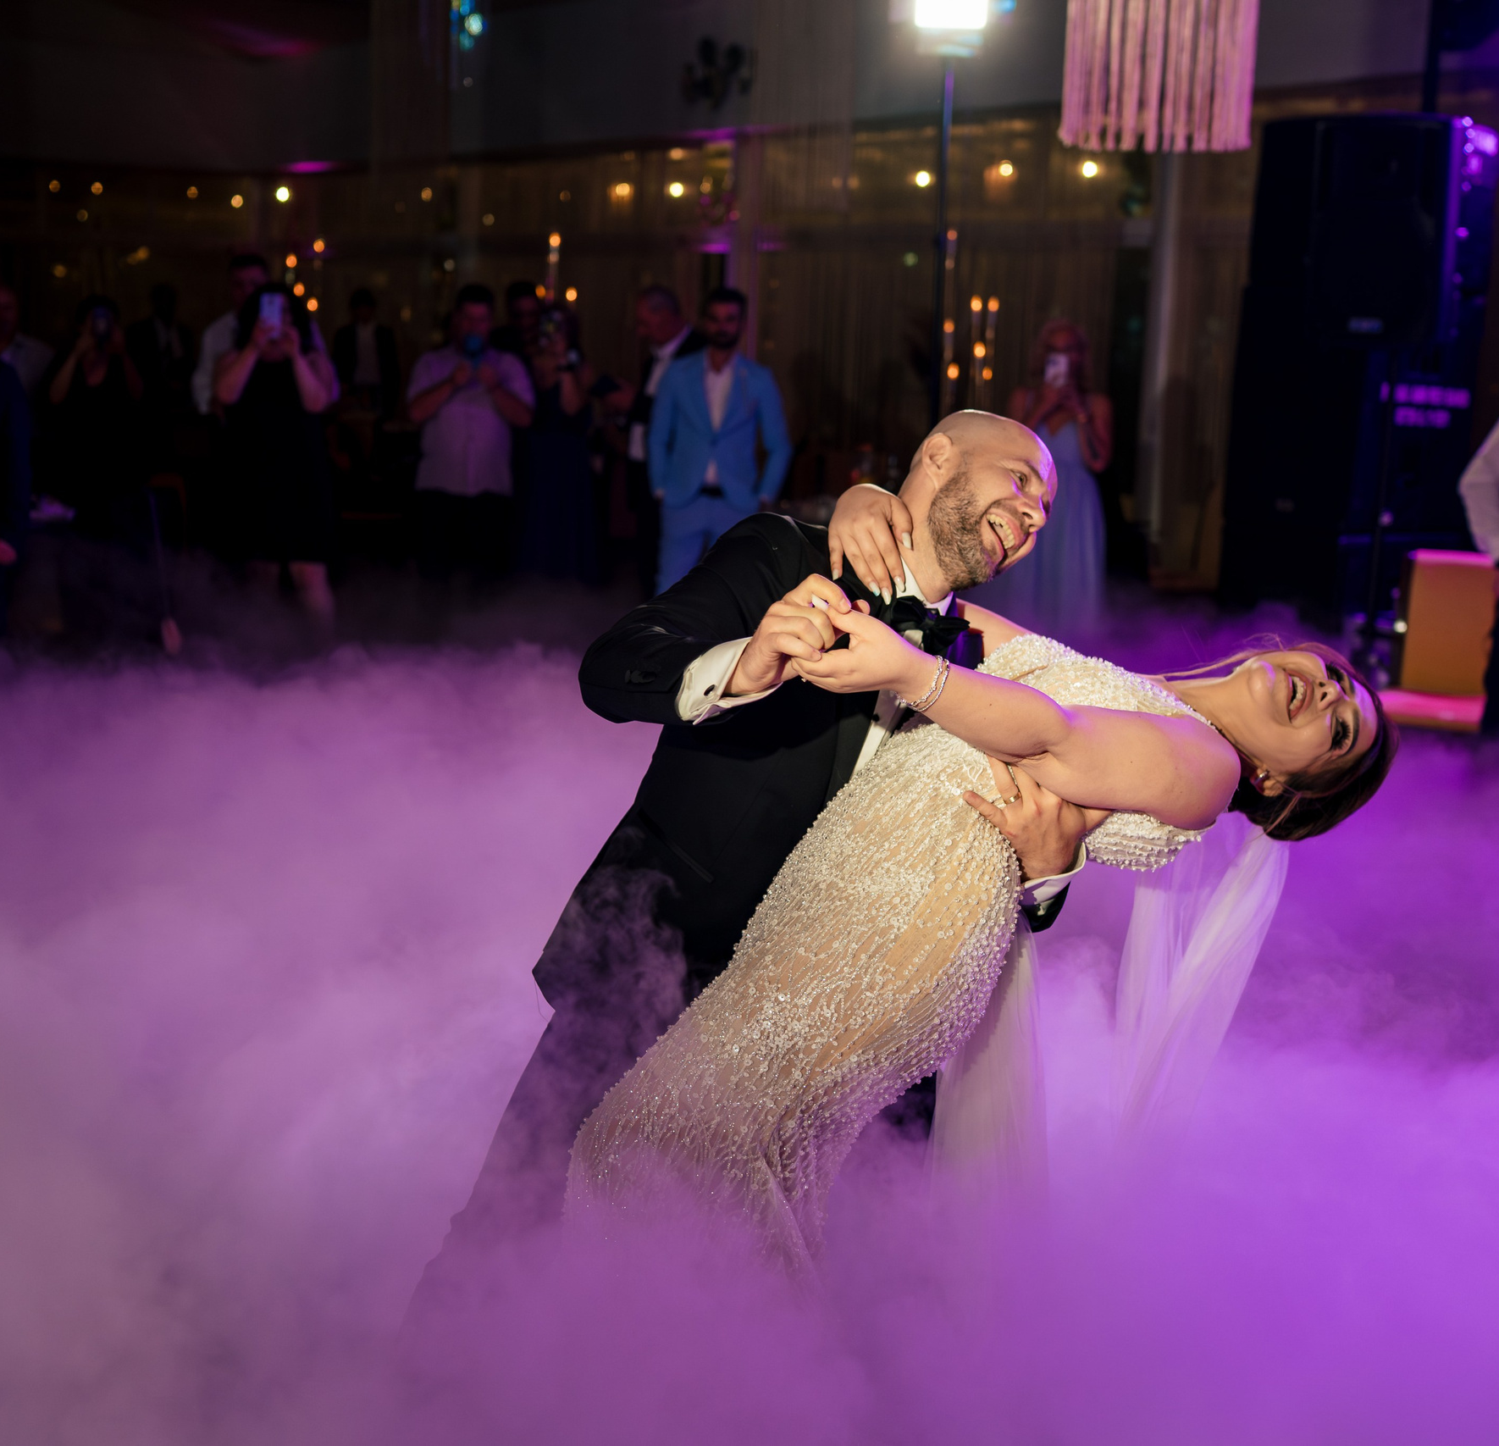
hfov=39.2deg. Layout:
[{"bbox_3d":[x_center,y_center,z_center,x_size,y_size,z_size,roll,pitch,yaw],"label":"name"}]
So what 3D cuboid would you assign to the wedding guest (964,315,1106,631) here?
[{"bbox_3d":[1.181,-0.813,8.759,0.550,1.700,0.480,4,11,7],"label":"wedding guest"}]

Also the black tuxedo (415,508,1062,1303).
[{"bbox_3d":[-0.024,0.335,3.080,0.740,1.420,0.560,14,13,-42],"label":"black tuxedo"}]

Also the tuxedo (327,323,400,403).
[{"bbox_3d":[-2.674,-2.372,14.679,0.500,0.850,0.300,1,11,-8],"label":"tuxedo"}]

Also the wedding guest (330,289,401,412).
[{"bbox_3d":[-2.691,-2.138,14.765,0.500,1.770,0.320,1,11,-8],"label":"wedding guest"}]

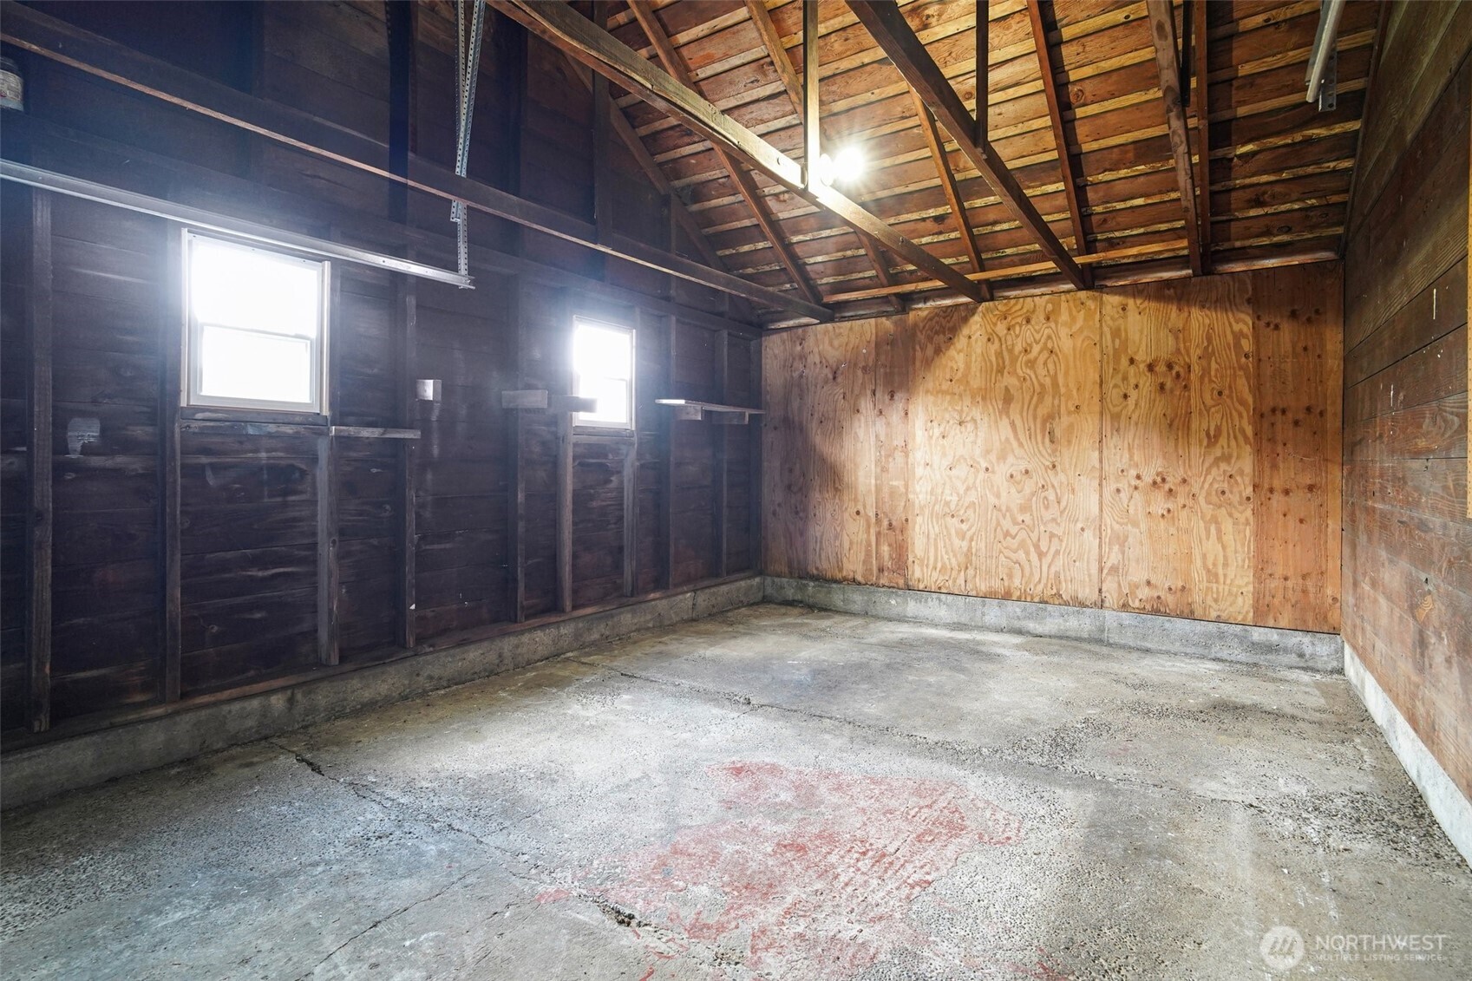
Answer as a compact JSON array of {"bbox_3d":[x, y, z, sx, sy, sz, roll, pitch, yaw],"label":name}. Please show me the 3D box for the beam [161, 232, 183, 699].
[{"bbox_3d":[-2.162,-0.160,2.504,0.092,1.927,0.043,0,0,37],"label":"beam"}]

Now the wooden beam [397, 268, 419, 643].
[{"bbox_3d":[-1.620,-0.210,3.217,0.092,1.946,0.046,0,0,37],"label":"wooden beam"}]

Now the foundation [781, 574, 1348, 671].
[{"bbox_3d":[1.900,0.887,4.735,3.721,0.225,0.153,1,2,29],"label":"foundation"}]

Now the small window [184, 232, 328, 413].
[{"bbox_3d":[-1.992,-0.664,2.727,0.092,0.681,0.511,0,0,37],"label":"small window"}]

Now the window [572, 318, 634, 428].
[{"bbox_3d":[-0.867,-0.732,4.208,0.092,0.675,0.514,0,0,37],"label":"window"}]

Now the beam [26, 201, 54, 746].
[{"bbox_3d":[-2.371,-0.154,2.230,0.092,1.938,0.043,0,0,37],"label":"beam"}]

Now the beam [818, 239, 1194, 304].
[{"bbox_3d":[1.702,-1.494,4.526,2.361,0.051,0.046,1,2,29],"label":"beam"}]

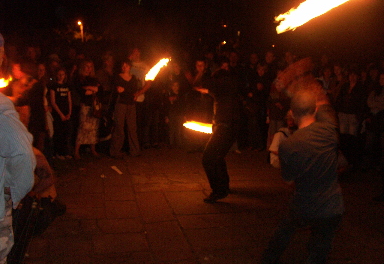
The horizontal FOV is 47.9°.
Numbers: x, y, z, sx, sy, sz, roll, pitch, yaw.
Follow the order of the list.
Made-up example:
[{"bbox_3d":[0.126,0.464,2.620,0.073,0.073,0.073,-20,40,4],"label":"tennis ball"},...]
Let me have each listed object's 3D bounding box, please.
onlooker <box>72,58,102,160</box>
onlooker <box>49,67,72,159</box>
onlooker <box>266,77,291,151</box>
[{"bbox_3d":[-1.804,-0.385,7.442,0.440,1.633,0.340,-5,10,-26],"label":"onlooker"},{"bbox_3d":[-2.287,-0.305,7.431,0.430,1.572,0.280,-2,9,-14],"label":"onlooker"},{"bbox_3d":[1.659,-0.341,8.190,0.460,1.409,0.320,2,9,11],"label":"onlooker"}]

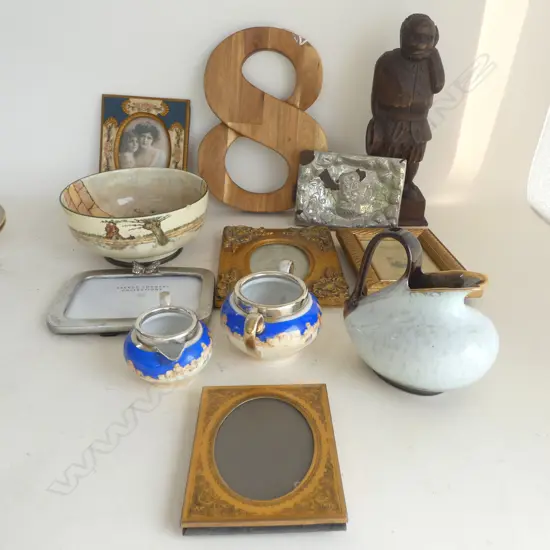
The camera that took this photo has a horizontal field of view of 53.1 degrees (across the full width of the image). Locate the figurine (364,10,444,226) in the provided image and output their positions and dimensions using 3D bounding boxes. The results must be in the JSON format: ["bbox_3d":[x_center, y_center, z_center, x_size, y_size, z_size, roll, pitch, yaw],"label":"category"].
[{"bbox_3d":[0.197,-0.242,0.877,0.117,0.318,0.098,-1,29,-3],"label":"figurine"}]

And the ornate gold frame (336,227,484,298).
[{"bbox_3d":[0.182,-0.018,0.782,0.146,0.017,0.196,-2,29,-4],"label":"ornate gold frame"}]

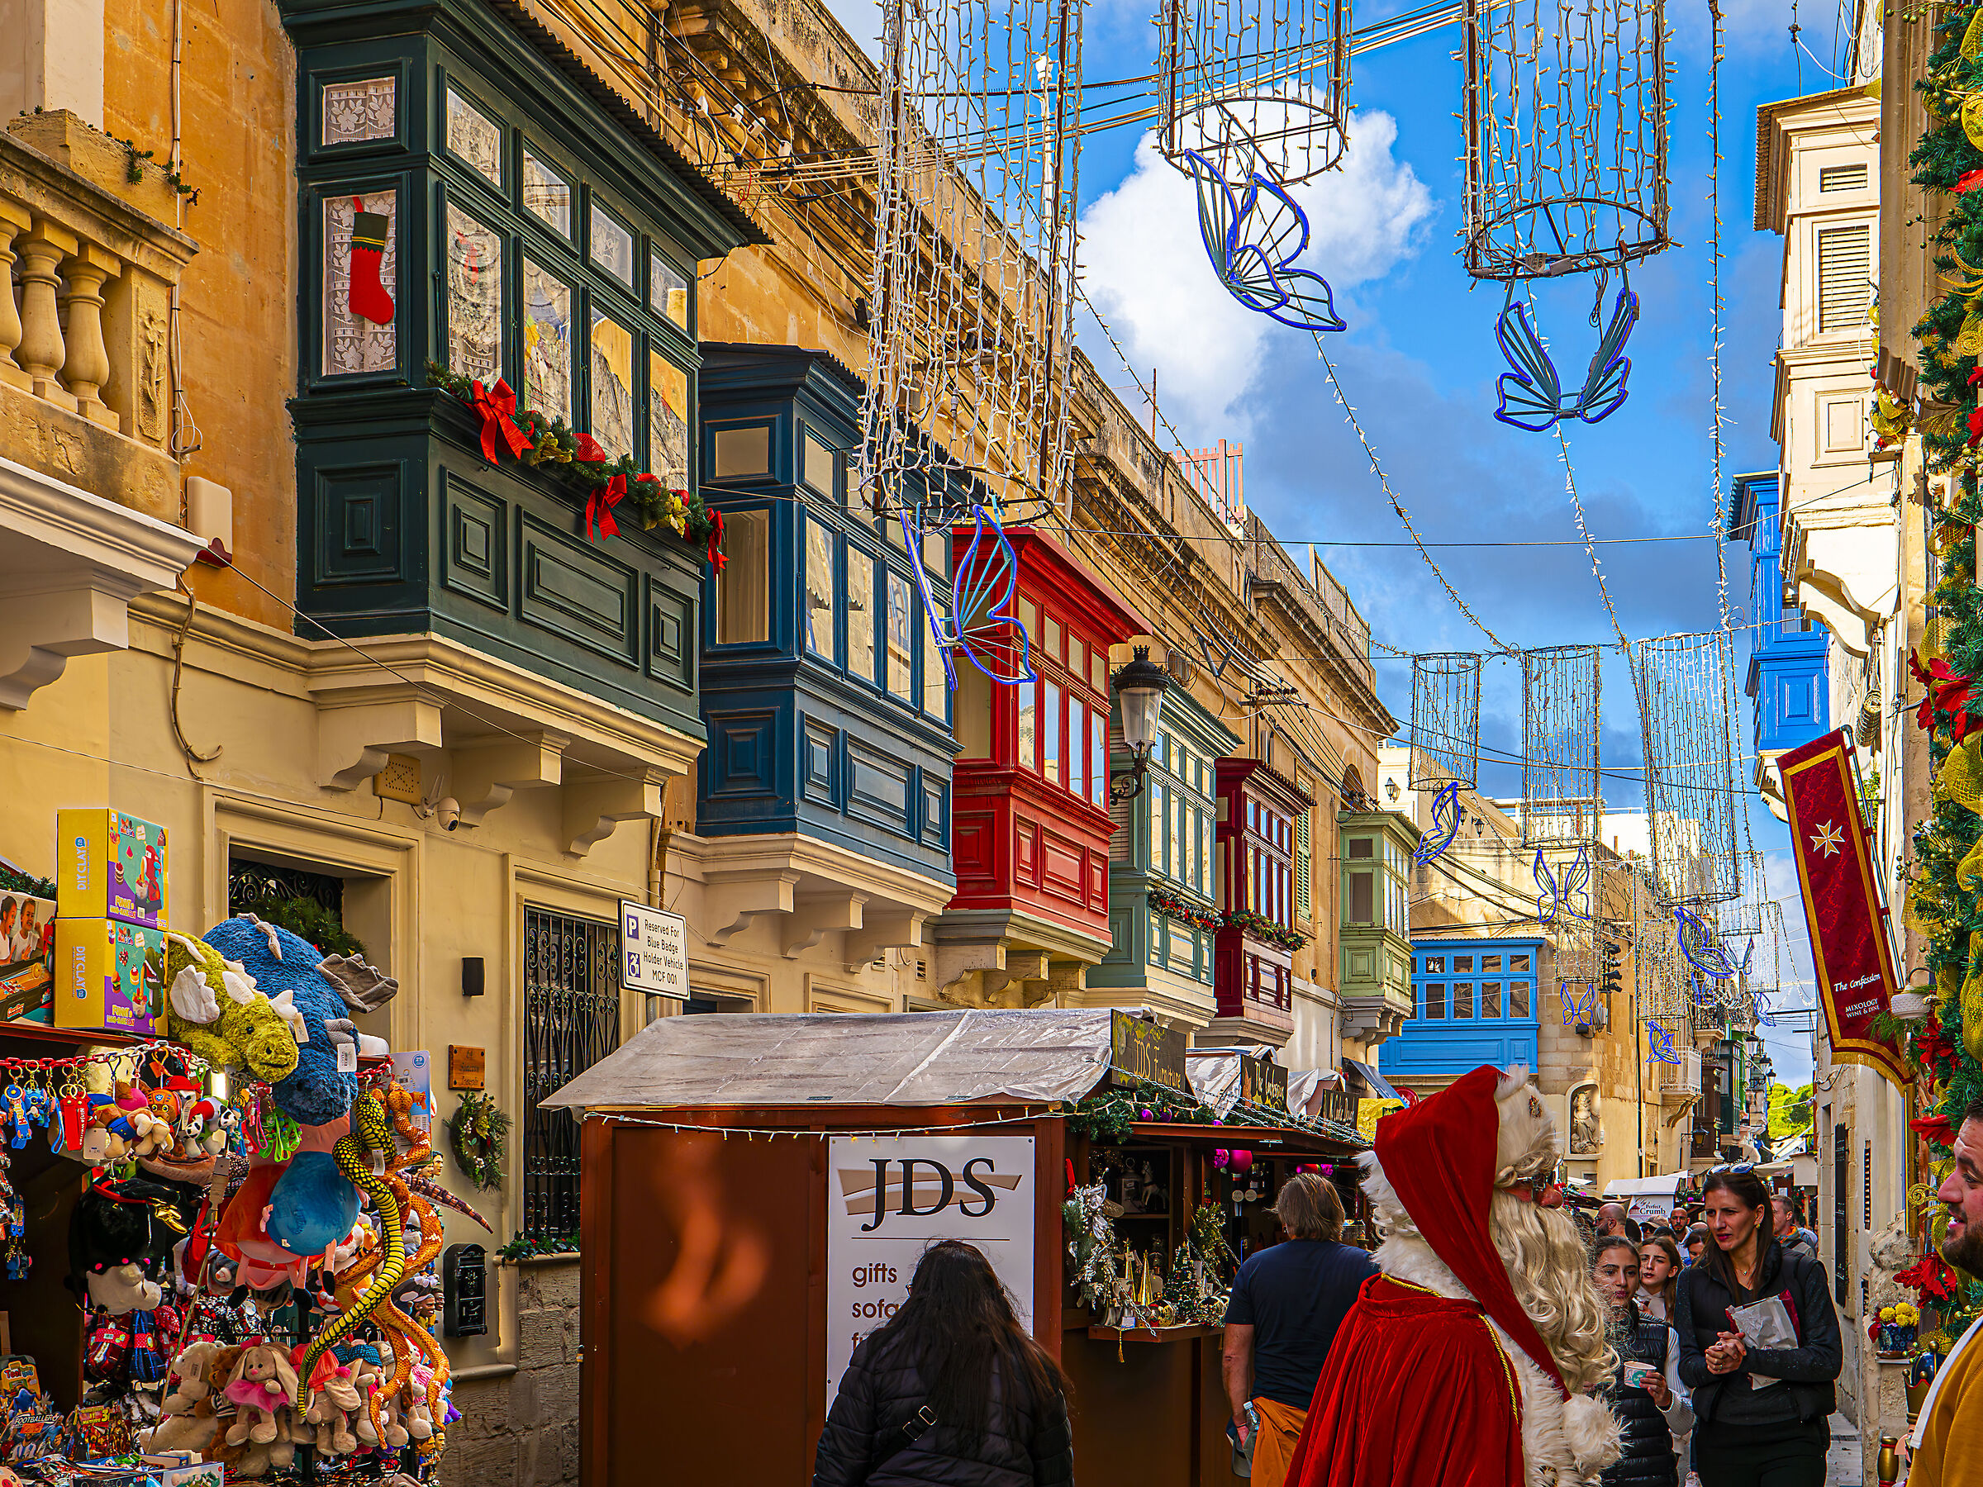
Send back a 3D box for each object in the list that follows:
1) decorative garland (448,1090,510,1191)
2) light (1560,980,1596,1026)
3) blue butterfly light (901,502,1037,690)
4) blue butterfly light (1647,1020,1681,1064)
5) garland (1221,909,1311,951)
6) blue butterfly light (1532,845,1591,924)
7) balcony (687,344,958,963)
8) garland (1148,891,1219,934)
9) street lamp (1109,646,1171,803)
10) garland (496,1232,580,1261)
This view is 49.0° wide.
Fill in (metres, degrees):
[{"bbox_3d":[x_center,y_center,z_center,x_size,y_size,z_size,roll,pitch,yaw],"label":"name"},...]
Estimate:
[{"bbox_3d":[-2.680,2.084,11.392,0.140,0.520,0.480,-2,-7,19],"label":"decorative garland"},{"bbox_3d":[12.930,5.722,48.000,0.770,0.950,0.350,-2,-7,15],"label":"light"},{"bbox_3d":[-0.127,-0.827,12.300,0.750,1.000,0.400,3,-7,-22],"label":"blue butterfly light"},{"bbox_3d":[14.809,6.576,48.000,0.750,0.950,0.400,-2,-7,17],"label":"blue butterfly light"},{"bbox_3d":[3.348,2.273,26.500,0.400,0.380,3.000,-2,-7,19],"label":"garland"},{"bbox_3d":[7.920,1.945,30.200,0.780,1.030,0.350,-2,-7,15],"label":"blue butterfly light"},{"bbox_3d":[-1.101,-0.521,14.800,0.850,3.600,2.850,-2,-7,19],"label":"balcony"},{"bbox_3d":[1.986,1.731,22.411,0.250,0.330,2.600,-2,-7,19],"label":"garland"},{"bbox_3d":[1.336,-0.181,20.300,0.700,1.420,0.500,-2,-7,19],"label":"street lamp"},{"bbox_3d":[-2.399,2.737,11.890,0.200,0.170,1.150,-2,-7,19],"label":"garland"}]

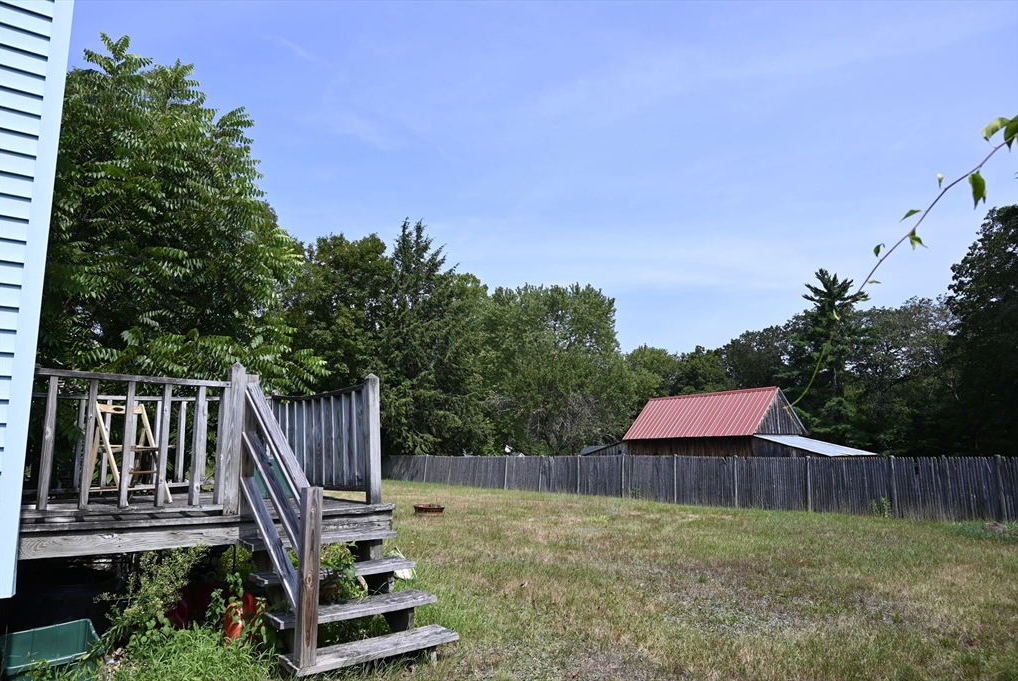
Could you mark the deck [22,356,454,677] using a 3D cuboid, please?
[{"bbox_3d":[-2.263,1.155,5.018,2.325,1.851,3.483,7,-12,-38],"label":"deck"}]

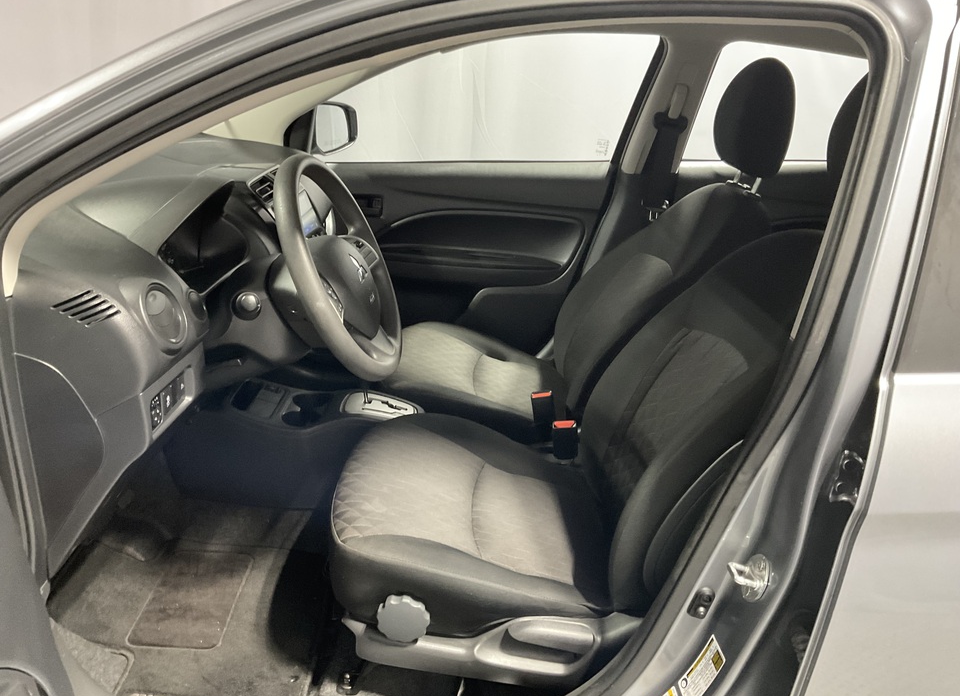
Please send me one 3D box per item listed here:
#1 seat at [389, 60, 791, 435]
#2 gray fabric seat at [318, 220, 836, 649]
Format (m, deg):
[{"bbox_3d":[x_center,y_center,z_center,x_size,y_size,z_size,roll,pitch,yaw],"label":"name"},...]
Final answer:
[{"bbox_3d":[0.234,-0.188,1.845,0.879,0.909,0.505,0,20,2],"label":"seat"},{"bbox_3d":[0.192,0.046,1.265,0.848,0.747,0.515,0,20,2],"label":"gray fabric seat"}]

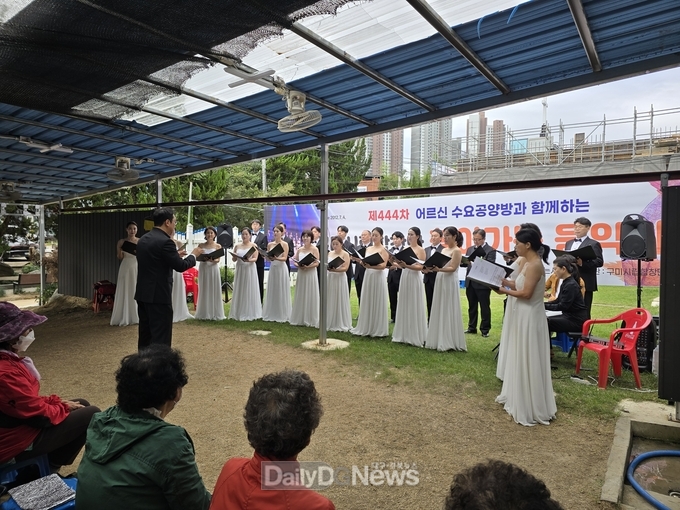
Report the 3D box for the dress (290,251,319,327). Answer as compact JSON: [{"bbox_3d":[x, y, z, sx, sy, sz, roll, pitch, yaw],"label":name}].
[{"bbox_3d":[-0.593,0.559,7.650,0.520,1.236,0.500,1,1,25],"label":"dress"}]

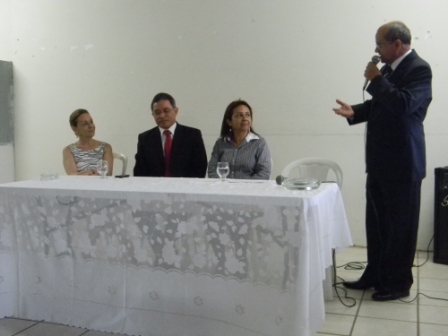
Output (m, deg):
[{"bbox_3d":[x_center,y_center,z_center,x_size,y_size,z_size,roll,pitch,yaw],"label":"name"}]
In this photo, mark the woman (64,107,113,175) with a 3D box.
[{"bbox_3d":[-1.072,0.165,4.064,0.450,1.264,0.740,-1,3,-6],"label":"woman"}]

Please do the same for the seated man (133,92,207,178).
[{"bbox_3d":[-0.430,0.122,3.822,0.570,1.366,0.760,0,3,7],"label":"seated man"}]

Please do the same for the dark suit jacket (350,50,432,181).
[{"bbox_3d":[1.088,-0.343,3.470,0.500,0.820,0.520,0,3,3],"label":"dark suit jacket"}]

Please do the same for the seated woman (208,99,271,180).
[{"bbox_3d":[0.080,0.166,3.573,0.480,1.296,0.740,0,3,10],"label":"seated woman"}]

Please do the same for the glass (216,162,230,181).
[{"bbox_3d":[-0.003,0.025,3.370,0.081,0.124,0.081,0,3,0],"label":"glass"}]

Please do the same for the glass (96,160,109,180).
[{"bbox_3d":[-0.852,0.012,3.740,0.079,0.126,0.079,0,3,0],"label":"glass"}]

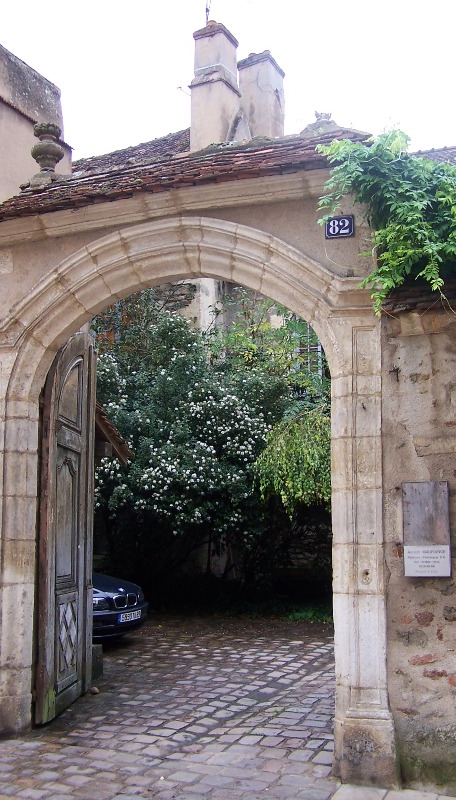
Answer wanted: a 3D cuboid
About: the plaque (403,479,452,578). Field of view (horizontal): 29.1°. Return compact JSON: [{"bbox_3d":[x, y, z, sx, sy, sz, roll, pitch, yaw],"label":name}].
[{"bbox_3d":[1.240,0.806,5.485,0.283,0.590,0.035,-3,-7,22],"label":"plaque"}]

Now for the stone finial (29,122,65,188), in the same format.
[{"bbox_3d":[-1.488,-2.009,7.201,0.275,0.530,0.275,0,-6,0],"label":"stone finial"}]

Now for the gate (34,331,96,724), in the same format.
[{"bbox_3d":[-1.374,0.993,7.490,0.090,3.120,1.250,-1,-6,8],"label":"gate"}]

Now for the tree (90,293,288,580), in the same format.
[{"bbox_3d":[-0.730,0.715,13.500,3.500,4.750,3.200,0,-6,-3],"label":"tree"}]

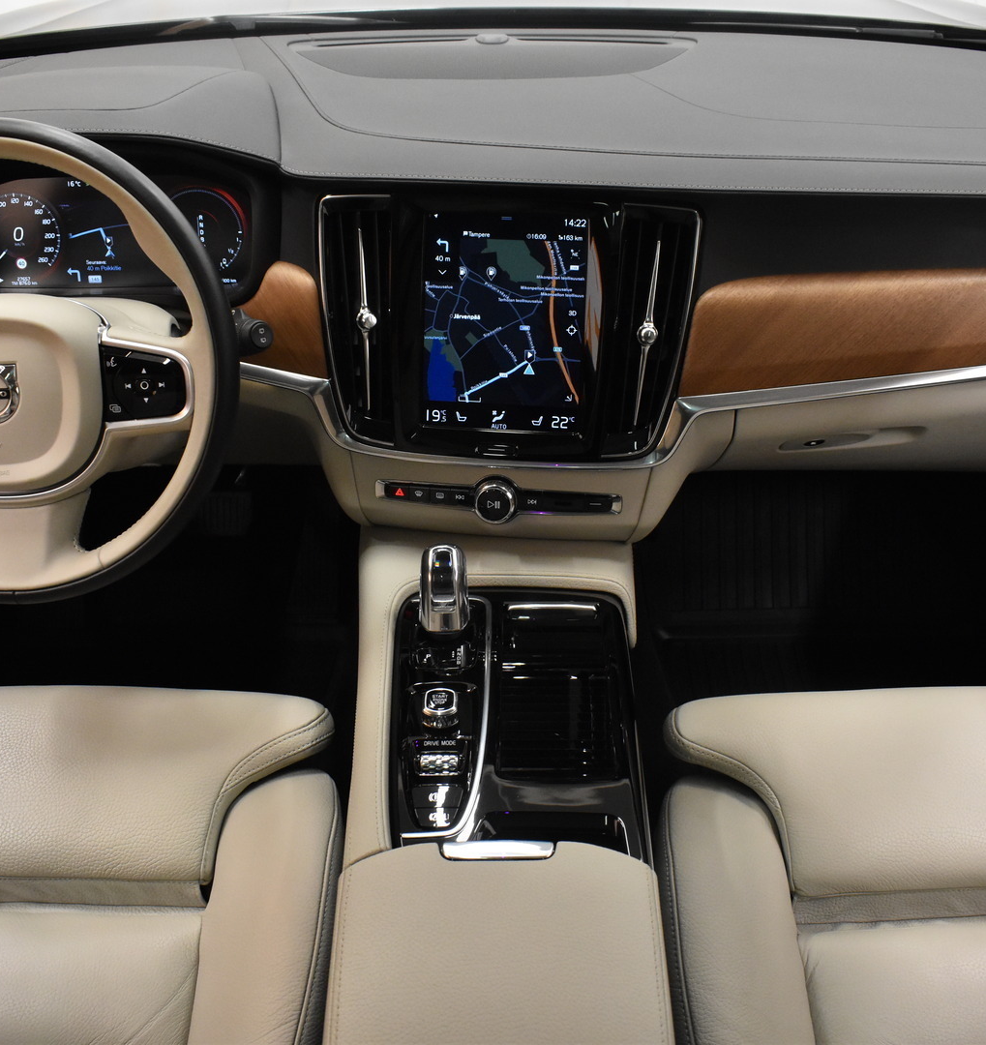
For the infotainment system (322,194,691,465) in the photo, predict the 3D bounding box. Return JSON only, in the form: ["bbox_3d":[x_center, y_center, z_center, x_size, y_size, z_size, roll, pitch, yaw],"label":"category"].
[{"bbox_3d":[0.015,-0.168,1.004,0.310,0.220,0.080,4,21,5],"label":"infotainment system"}]

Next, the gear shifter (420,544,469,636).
[{"bbox_3d":[-0.038,0.053,0.925,0.038,0.067,0.042,0,38,0],"label":"gear shifter"}]

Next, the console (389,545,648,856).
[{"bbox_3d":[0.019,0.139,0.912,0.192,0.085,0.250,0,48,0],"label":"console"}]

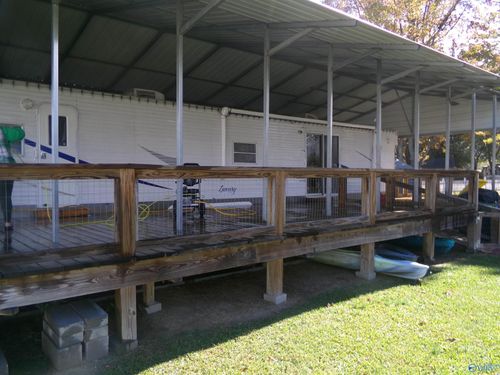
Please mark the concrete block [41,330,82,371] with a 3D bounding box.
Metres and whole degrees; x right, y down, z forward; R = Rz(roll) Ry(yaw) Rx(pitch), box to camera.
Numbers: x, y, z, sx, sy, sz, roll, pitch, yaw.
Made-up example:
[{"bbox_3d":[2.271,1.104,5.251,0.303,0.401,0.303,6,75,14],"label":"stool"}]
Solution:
[{"bbox_3d":[-1.654,1.435,3.573,0.197,0.197,0.400,-1,2,-42],"label":"concrete block"}]

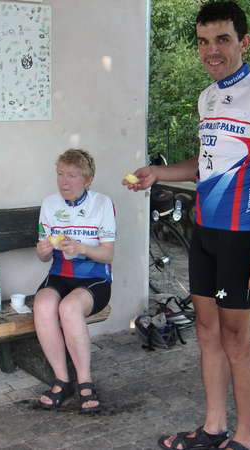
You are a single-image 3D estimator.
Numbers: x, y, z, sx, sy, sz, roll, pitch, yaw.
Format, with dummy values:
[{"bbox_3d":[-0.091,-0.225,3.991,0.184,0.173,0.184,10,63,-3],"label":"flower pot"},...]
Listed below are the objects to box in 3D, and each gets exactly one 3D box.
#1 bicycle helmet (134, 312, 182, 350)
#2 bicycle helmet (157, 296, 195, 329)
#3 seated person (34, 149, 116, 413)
[{"bbox_3d":[0.185,0.586,3.835,0.280,0.165,0.210,9,14,40],"label":"bicycle helmet"},{"bbox_3d":[0.355,0.527,4.130,0.280,0.170,0.210,-5,12,-25],"label":"bicycle helmet"},{"bbox_3d":[-0.220,0.219,3.125,0.440,1.150,0.650,2,11,12],"label":"seated person"}]

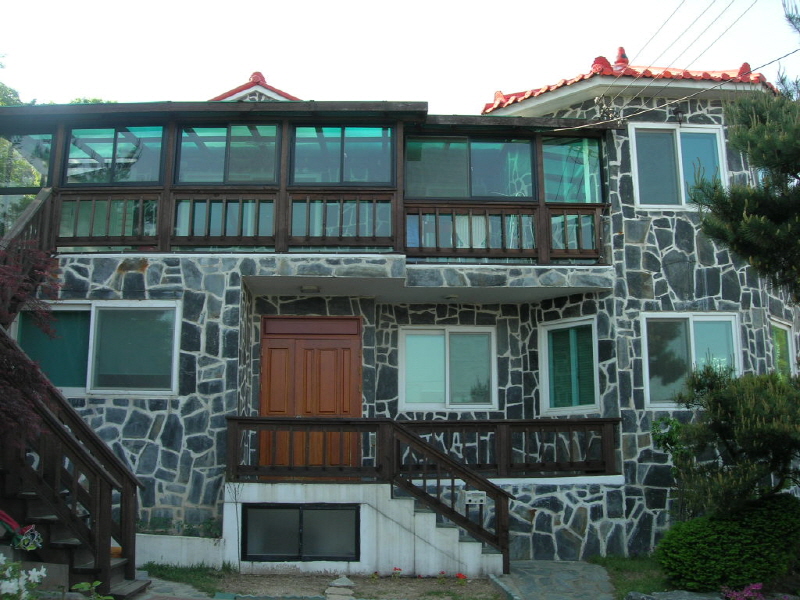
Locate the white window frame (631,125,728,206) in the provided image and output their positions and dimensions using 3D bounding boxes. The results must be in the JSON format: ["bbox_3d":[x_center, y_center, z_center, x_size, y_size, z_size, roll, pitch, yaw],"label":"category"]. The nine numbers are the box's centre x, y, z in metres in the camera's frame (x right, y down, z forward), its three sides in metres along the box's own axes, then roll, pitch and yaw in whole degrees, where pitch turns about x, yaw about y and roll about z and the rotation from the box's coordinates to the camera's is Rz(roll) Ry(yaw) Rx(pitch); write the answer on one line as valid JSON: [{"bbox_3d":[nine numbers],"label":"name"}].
[{"bbox_3d":[4.234,-2.028,13.319,1.439,1.360,0.140,0,-12,-1],"label":"white window frame"}]

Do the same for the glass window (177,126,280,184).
[{"bbox_3d":[-2.495,-2.096,12.743,1.465,0.913,0.120,0,-12,-1],"label":"glass window"}]

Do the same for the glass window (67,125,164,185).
[{"bbox_3d":[-3.972,-1.991,12.257,1.317,0.857,0.100,0,-11,-1],"label":"glass window"}]

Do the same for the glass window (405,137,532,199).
[{"bbox_3d":[0.992,-1.897,12.715,1.856,0.940,0.100,0,-11,-1],"label":"glass window"}]

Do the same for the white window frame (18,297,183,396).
[{"bbox_3d":[-3.992,0.636,11.675,2.160,1.239,0.150,0,-11,-1],"label":"white window frame"}]

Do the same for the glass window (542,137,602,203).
[{"bbox_3d":[2.619,-1.964,13.317,0.912,1.047,0.120,0,-12,-1],"label":"glass window"}]

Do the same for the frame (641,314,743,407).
[{"bbox_3d":[4.206,0.868,12.703,1.393,1.403,0.140,0,-12,-1],"label":"frame"}]

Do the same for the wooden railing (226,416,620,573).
[{"bbox_3d":[0.475,2.427,11.063,5.039,1.792,1.523,0,-11,-1],"label":"wooden railing"}]

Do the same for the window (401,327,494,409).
[{"bbox_3d":[0.704,1.024,13.037,1.471,1.252,0.150,0,-11,-1],"label":"window"}]

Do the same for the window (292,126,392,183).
[{"bbox_3d":[-0.831,-2.090,12.771,1.443,0.907,0.120,0,-12,-1],"label":"window"}]

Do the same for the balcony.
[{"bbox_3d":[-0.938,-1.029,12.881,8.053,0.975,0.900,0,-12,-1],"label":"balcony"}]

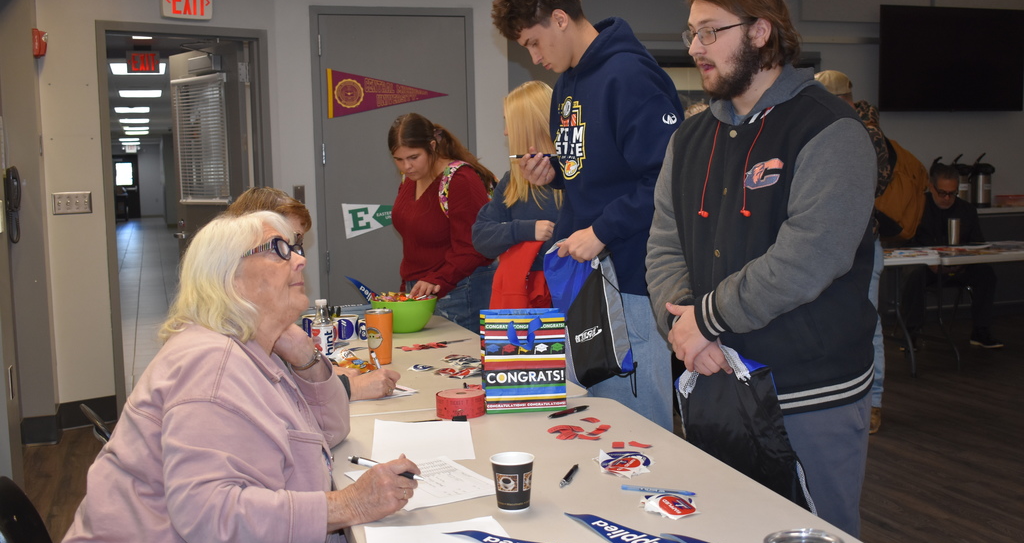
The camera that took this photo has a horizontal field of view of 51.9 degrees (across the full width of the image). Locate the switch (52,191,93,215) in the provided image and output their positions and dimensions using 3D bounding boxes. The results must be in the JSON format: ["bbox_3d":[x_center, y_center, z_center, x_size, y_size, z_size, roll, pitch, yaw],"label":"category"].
[{"bbox_3d":[-2.343,-0.361,5.609,0.206,0.114,0.014,-5,7,-37],"label":"switch"}]

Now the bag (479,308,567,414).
[{"bbox_3d":[0.029,0.221,2.630,0.197,0.242,0.100,-2,5,-7],"label":"bag"}]

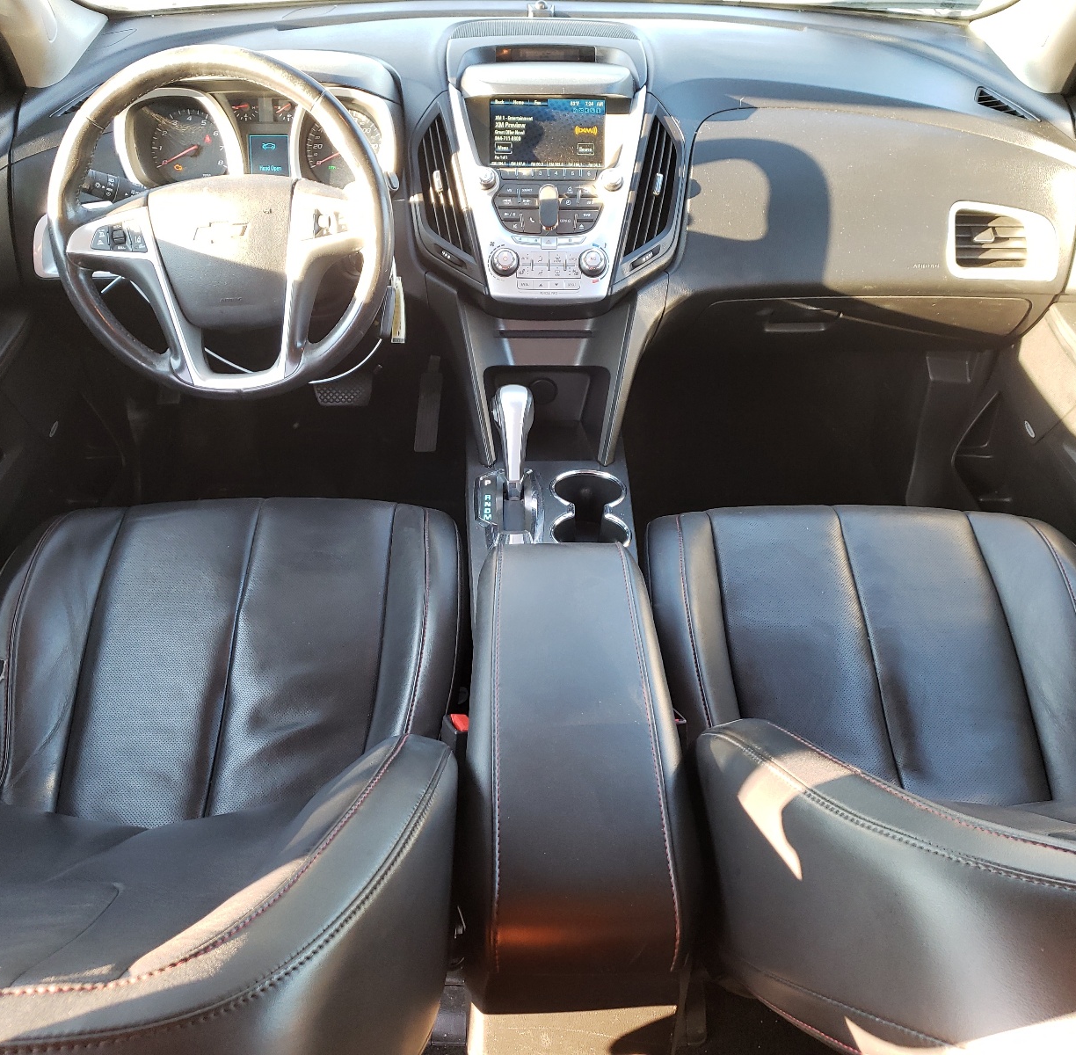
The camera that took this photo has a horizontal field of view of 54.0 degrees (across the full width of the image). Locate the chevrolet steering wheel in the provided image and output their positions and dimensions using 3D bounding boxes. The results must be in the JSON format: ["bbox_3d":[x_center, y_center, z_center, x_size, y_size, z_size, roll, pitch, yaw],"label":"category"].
[{"bbox_3d":[-0.347,-0.337,1.184,0.385,0.385,0.100,0,6,0],"label":"chevrolet steering wheel"}]

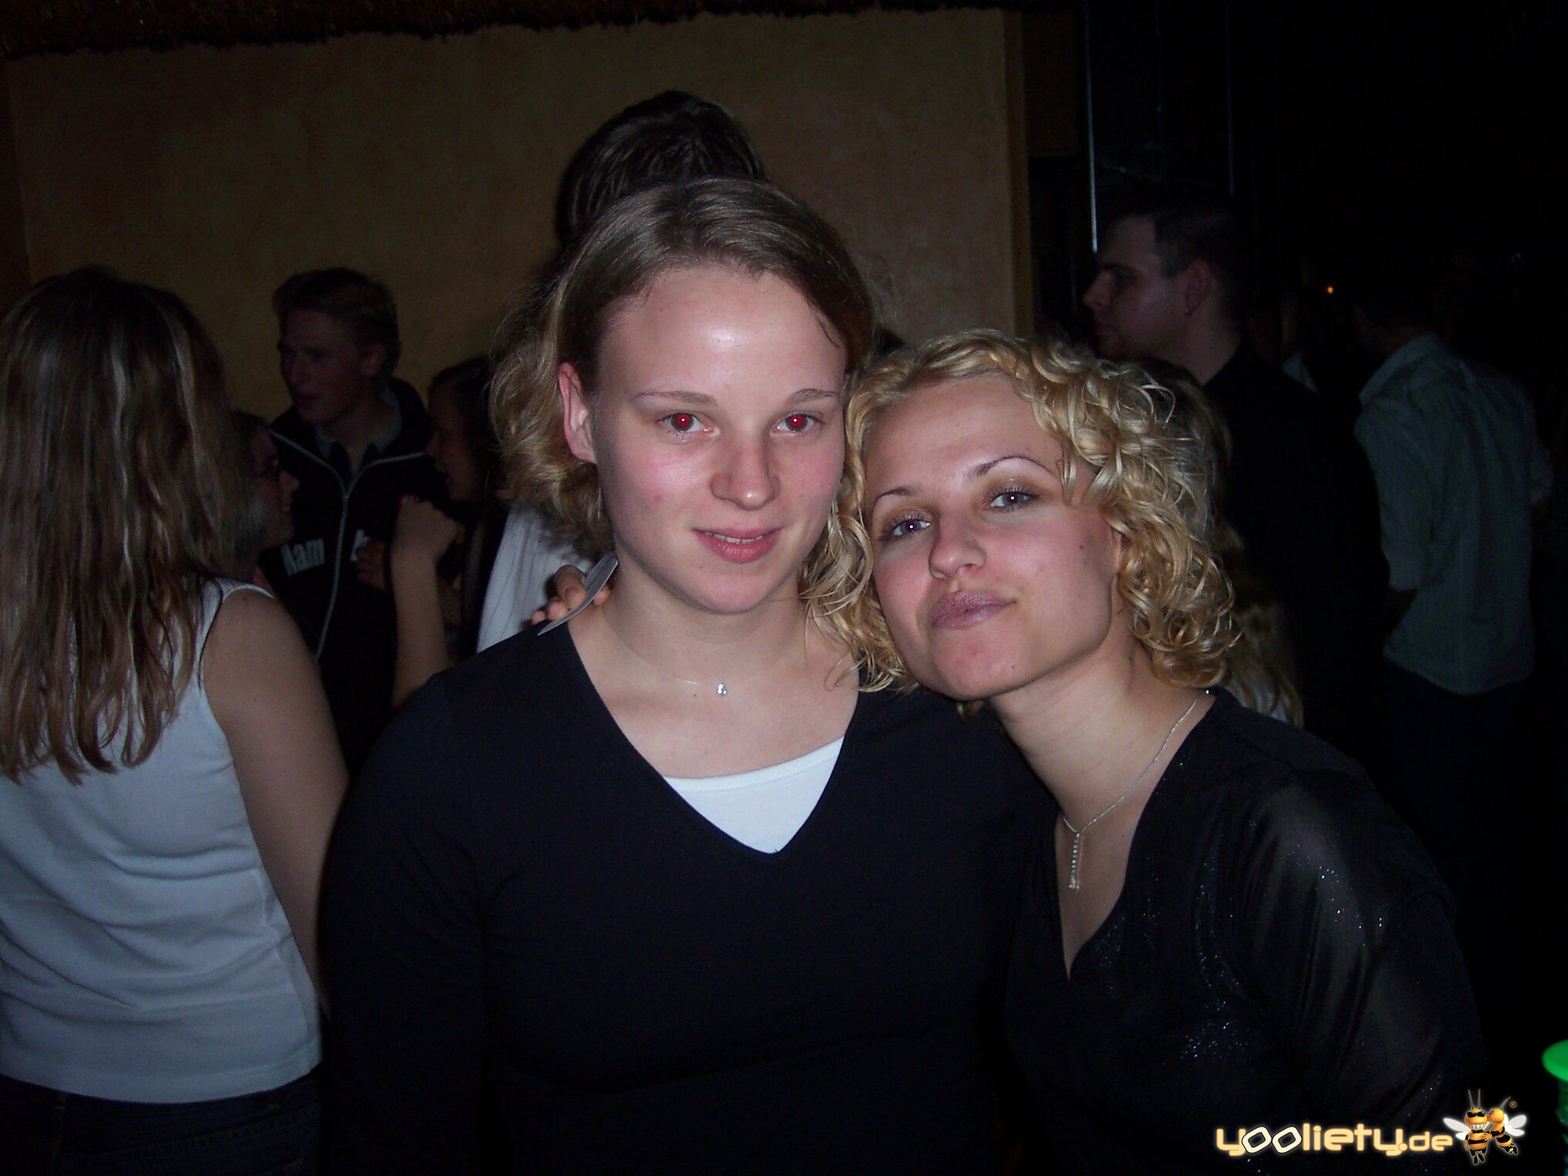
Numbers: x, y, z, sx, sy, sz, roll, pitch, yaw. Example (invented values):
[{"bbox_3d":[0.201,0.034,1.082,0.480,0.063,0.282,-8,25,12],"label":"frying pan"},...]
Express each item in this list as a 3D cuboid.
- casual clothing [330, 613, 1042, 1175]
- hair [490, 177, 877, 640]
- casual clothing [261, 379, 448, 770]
[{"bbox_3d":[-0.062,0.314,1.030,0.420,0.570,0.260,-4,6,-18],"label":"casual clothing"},{"bbox_3d":[-0.060,-0.105,0.985,0.205,0.260,0.220,-4,6,-14],"label":"hair"},{"bbox_3d":[-0.703,0.017,2.780,0.480,0.700,0.300,-2,6,5],"label":"casual clothing"}]

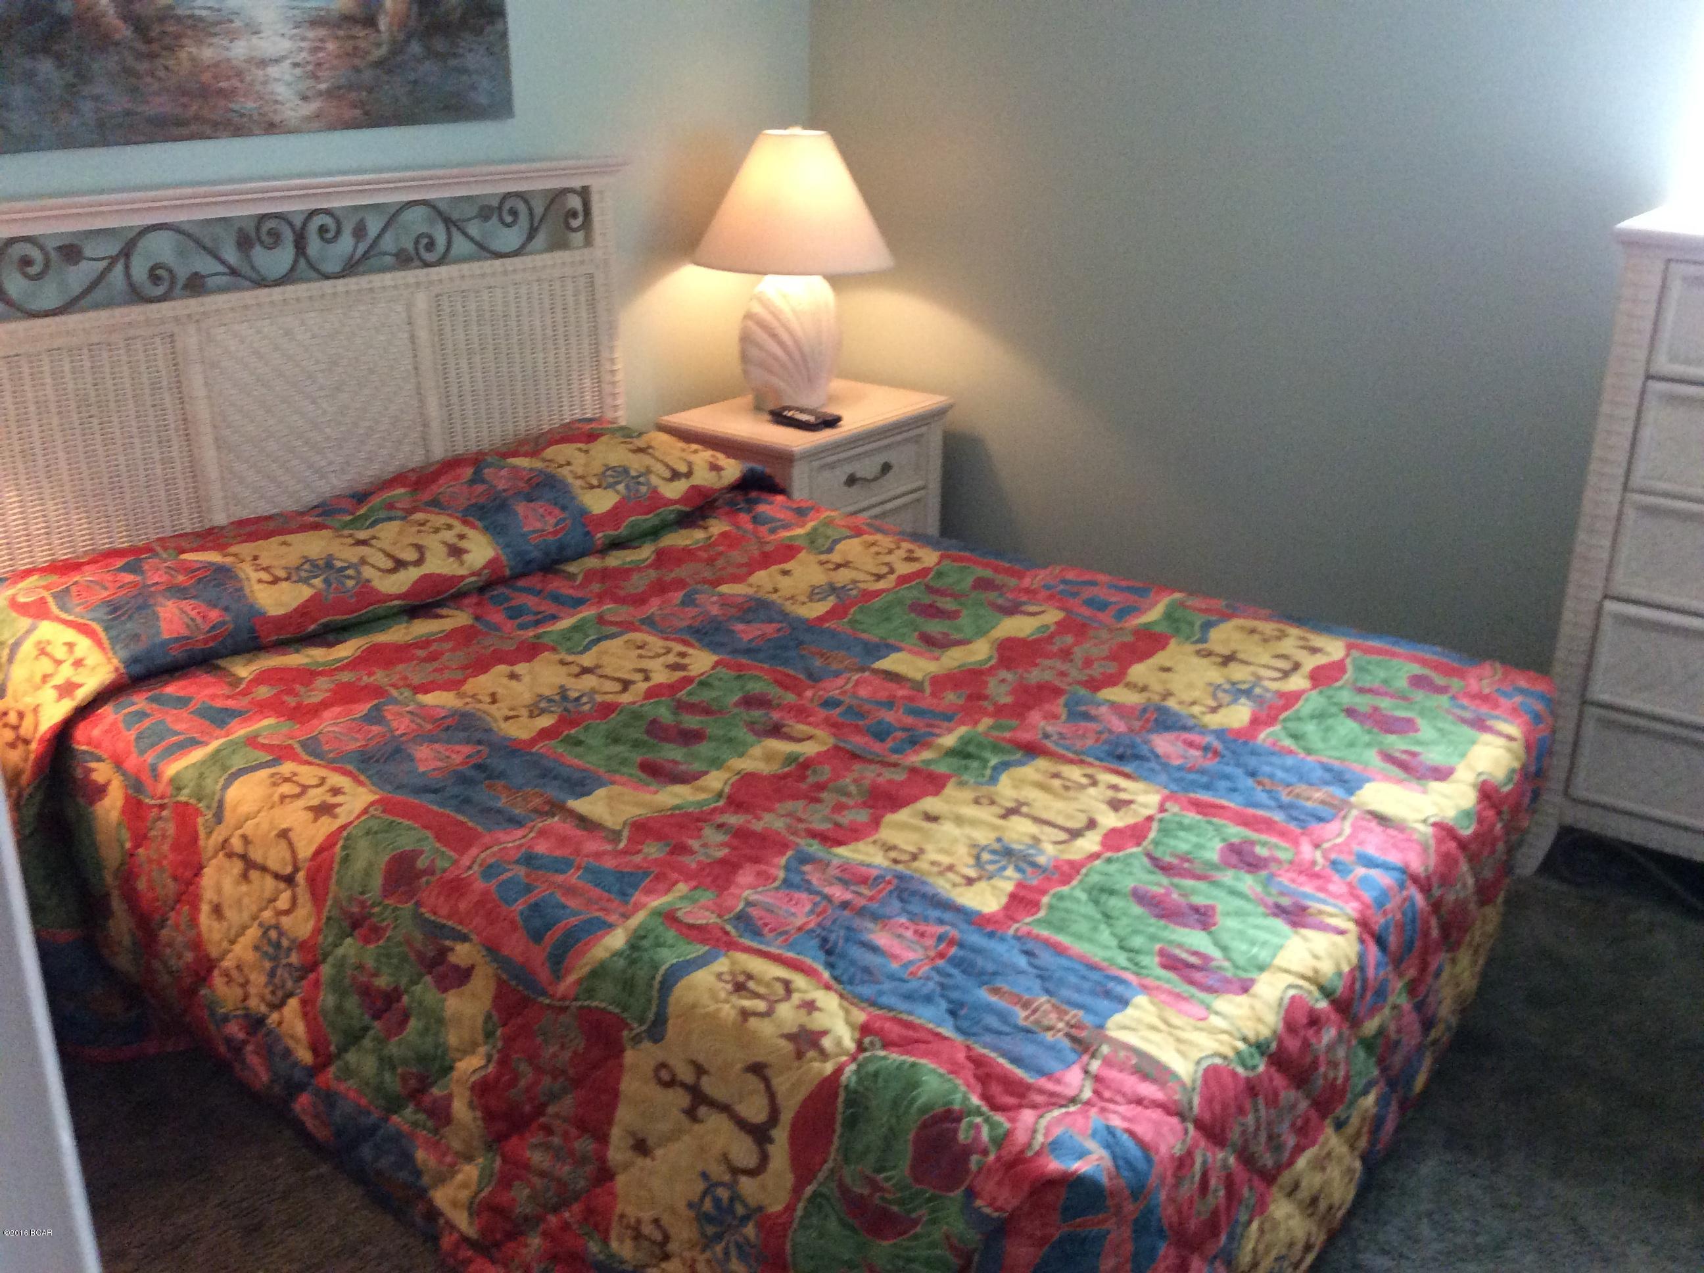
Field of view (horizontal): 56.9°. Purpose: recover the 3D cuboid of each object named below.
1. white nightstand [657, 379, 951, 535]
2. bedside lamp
[{"bbox_3d":[-0.108,-0.262,3.953,0.441,0.610,0.615,16,26,35],"label":"white nightstand"},{"bbox_3d":[-0.146,-0.891,3.823,0.485,0.658,0.485,0,21,0],"label":"bedside lamp"}]

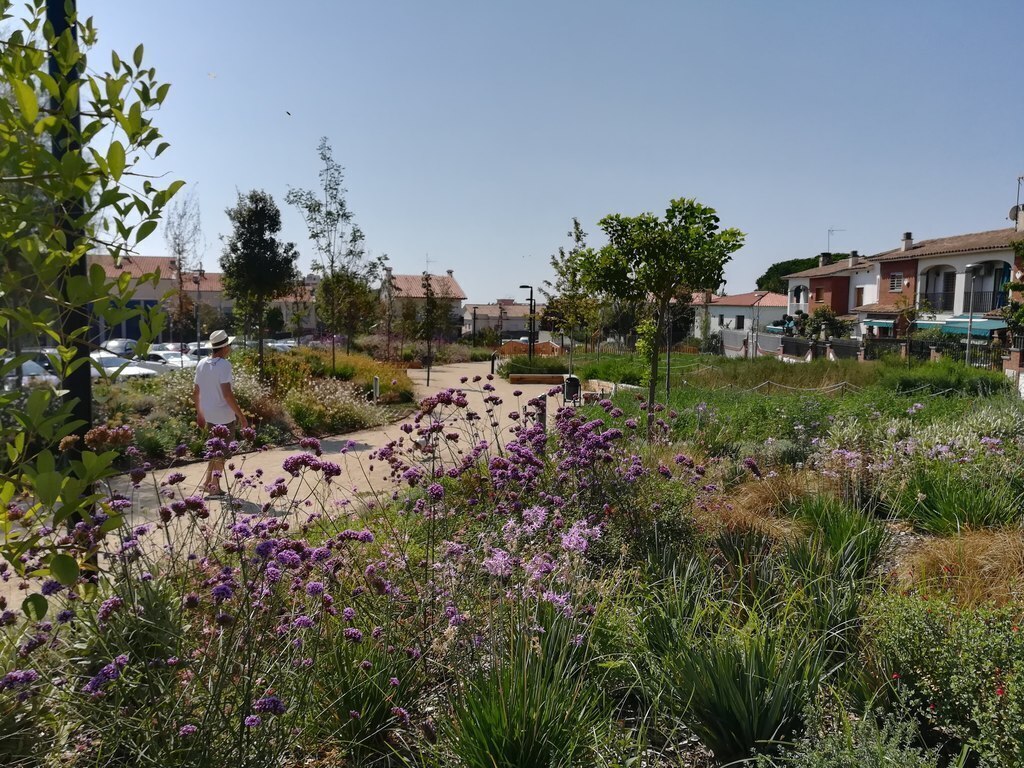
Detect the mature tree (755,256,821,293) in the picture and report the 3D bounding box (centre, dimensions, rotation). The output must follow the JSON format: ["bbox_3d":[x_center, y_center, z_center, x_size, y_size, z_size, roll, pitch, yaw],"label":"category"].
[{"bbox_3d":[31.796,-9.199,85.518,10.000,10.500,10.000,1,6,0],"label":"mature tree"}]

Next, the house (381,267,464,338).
[{"bbox_3d":[-9.026,-7.403,78.000,7.300,8.100,8.800,-1,6,-18],"label":"house"}]

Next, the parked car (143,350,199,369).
[{"bbox_3d":[-16.621,-0.842,37.000,4.200,1.450,1.800,4,7,30],"label":"parked car"}]

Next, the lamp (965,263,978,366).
[{"bbox_3d":[18.689,-2.710,31.282,0.600,4.418,0.650,1,6,0],"label":"lamp"}]

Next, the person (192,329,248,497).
[{"bbox_3d":[-3.123,0.303,8.213,0.560,1.767,0.500,3,6,19],"label":"person"}]

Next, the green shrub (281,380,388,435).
[{"bbox_3d":[-3.534,0.410,15.400,2.000,0.930,1.700,0,6,-13],"label":"green shrub"}]

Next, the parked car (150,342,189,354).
[{"bbox_3d":[-19.549,-1.591,44.072,1.780,1.470,4.200,-2,6,-27],"label":"parked car"}]

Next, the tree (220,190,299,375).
[{"bbox_3d":[-6.483,-2.355,19.747,2.050,5.125,2.050,1,6,0],"label":"tree"}]

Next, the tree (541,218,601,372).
[{"bbox_3d":[2.064,-2.730,26.217,2.100,5.730,2.100,1,6,0],"label":"tree"}]

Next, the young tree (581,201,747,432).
[{"bbox_3d":[2.818,-1.226,14.400,2.900,4.400,2.800,2,6,11],"label":"young tree"}]

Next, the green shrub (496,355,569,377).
[{"bbox_3d":[0.986,-0.770,37.000,3.400,1.150,2.400,1,6,0],"label":"green shrub"}]

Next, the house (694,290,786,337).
[{"bbox_3d":[25.544,-6.852,77.500,10.300,5.200,10.300,-1,6,-17],"label":"house"}]

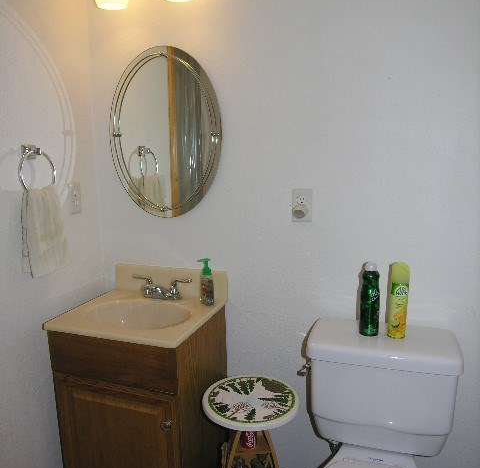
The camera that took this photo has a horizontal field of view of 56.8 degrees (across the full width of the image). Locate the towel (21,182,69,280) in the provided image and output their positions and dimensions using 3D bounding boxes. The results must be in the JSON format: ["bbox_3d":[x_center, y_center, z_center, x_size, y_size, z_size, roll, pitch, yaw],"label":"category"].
[{"bbox_3d":[-0.652,-0.011,1.493,0.058,0.292,0.185,2,11,19],"label":"towel"}]

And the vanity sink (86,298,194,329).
[{"bbox_3d":[-0.361,0.343,1.590,0.390,0.130,0.268,2,11,19],"label":"vanity sink"}]

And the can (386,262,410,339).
[{"bbox_3d":[0.503,0.210,1.406,0.058,0.239,0.058,0,10,6],"label":"can"}]

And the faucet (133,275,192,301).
[{"bbox_3d":[-0.311,0.214,1.708,0.260,0.085,0.105,2,11,19],"label":"faucet"}]

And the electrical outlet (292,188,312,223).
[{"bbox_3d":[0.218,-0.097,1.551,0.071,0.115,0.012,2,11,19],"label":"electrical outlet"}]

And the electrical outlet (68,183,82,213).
[{"bbox_3d":[-0.623,-0.134,1.688,0.010,0.115,0.071,2,11,19],"label":"electrical outlet"}]

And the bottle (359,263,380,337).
[{"bbox_3d":[0.423,0.209,1.431,0.060,0.236,0.060,-1,10,0],"label":"bottle"}]

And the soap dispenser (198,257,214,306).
[{"bbox_3d":[-0.124,0.177,1.648,0.058,0.172,0.053,-4,10,-15],"label":"soap dispenser"}]

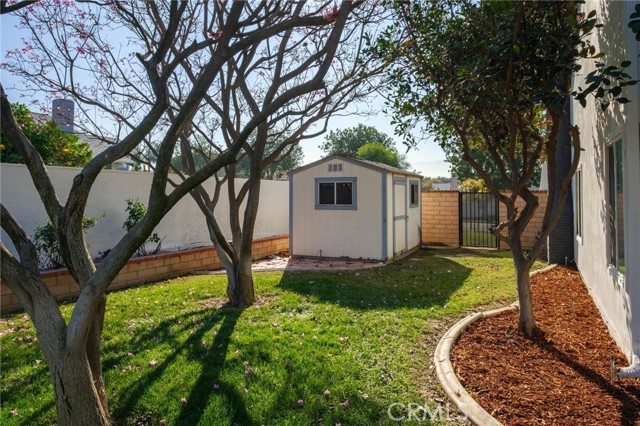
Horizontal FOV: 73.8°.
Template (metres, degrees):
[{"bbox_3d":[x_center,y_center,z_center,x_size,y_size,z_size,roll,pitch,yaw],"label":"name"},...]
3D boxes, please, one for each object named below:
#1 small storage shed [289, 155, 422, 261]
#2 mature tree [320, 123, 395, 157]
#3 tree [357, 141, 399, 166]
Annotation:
[{"bbox_3d":[1.148,-0.198,11.650,2.600,2.451,3.635,1,2,25],"label":"small storage shed"},{"bbox_3d":[3.078,-3.667,35.138,6.238,7.692,5.926,0,2,0],"label":"mature tree"},{"bbox_3d":[3.598,-1.958,26.089,2.881,4.928,2.737,0,2,0],"label":"tree"}]

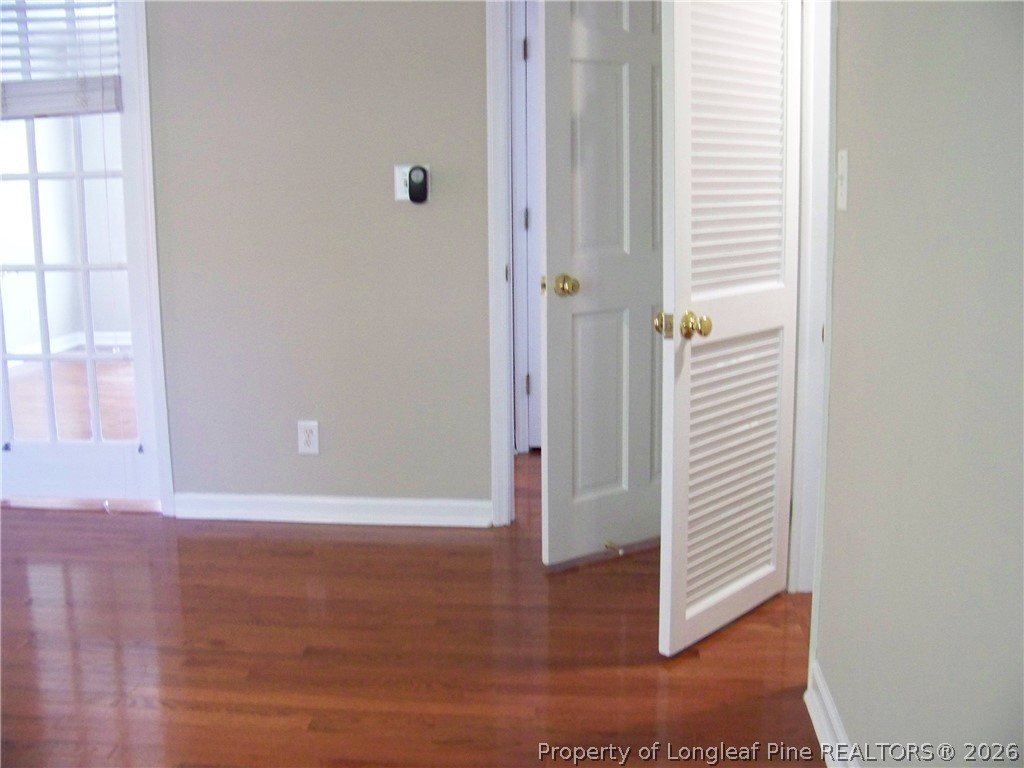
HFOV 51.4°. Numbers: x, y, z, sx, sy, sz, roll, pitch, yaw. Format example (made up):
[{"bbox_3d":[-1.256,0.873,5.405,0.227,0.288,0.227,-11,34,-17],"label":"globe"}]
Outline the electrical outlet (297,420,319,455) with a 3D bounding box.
[{"bbox_3d":[-0.722,0.190,3.766,0.073,0.118,0.009,0,11,7],"label":"electrical outlet"}]

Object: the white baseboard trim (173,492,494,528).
[{"bbox_3d":[-0.649,0.451,3.808,1.178,0.098,0.016,0,11,7],"label":"white baseboard trim"}]

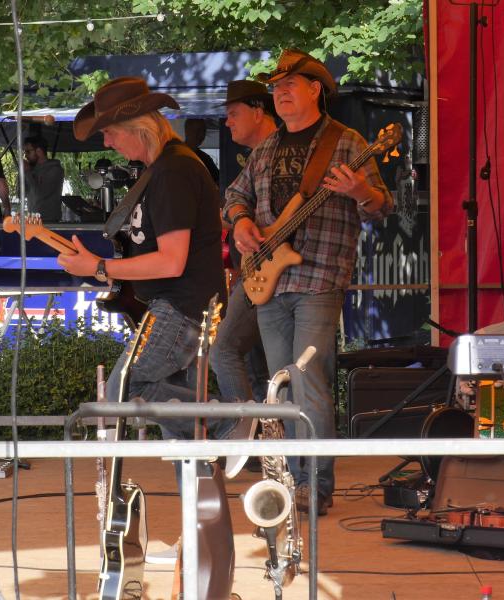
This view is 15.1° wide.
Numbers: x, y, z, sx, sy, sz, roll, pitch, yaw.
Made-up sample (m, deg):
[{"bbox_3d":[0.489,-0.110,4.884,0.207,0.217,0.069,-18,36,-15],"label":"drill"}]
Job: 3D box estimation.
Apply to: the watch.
[{"bbox_3d":[-0.485,-0.095,6.120,0.042,0.052,0.065,2,-35,2],"label":"watch"}]

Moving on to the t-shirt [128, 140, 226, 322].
[{"bbox_3d":[-0.248,-0.228,6.300,0.340,0.610,0.460,-4,1,-12],"label":"t-shirt"}]

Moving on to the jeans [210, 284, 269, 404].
[{"bbox_3d":[-0.029,0.280,8.500,0.360,0.950,0.360,-1,2,-30],"label":"jeans"}]

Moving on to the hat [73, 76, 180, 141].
[{"bbox_3d":[-0.430,-0.650,6.300,0.360,0.150,0.300,-17,2,-6],"label":"hat"}]

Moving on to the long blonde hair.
[{"bbox_3d":[-0.344,-0.550,6.300,0.220,0.240,0.190,0,1,-6],"label":"long blonde hair"}]

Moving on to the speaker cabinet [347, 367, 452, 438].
[{"bbox_3d":[0.740,0.536,9.200,0.580,0.440,0.280,0,1,6],"label":"speaker cabinet"}]

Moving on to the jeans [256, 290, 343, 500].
[{"bbox_3d":[0.189,0.364,7.550,0.370,0.920,0.300,1,2,25],"label":"jeans"}]

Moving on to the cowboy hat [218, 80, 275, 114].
[{"bbox_3d":[-0.007,-0.908,8.500,0.330,0.140,0.280,-1,2,-26],"label":"cowboy hat"}]

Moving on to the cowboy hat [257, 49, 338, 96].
[{"bbox_3d":[0.177,-0.906,7.550,0.290,0.150,0.350,1,2,40],"label":"cowboy hat"}]

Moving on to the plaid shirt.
[{"bbox_3d":[0.220,-0.378,7.500,0.620,0.700,0.420,1,2,27],"label":"plaid shirt"}]

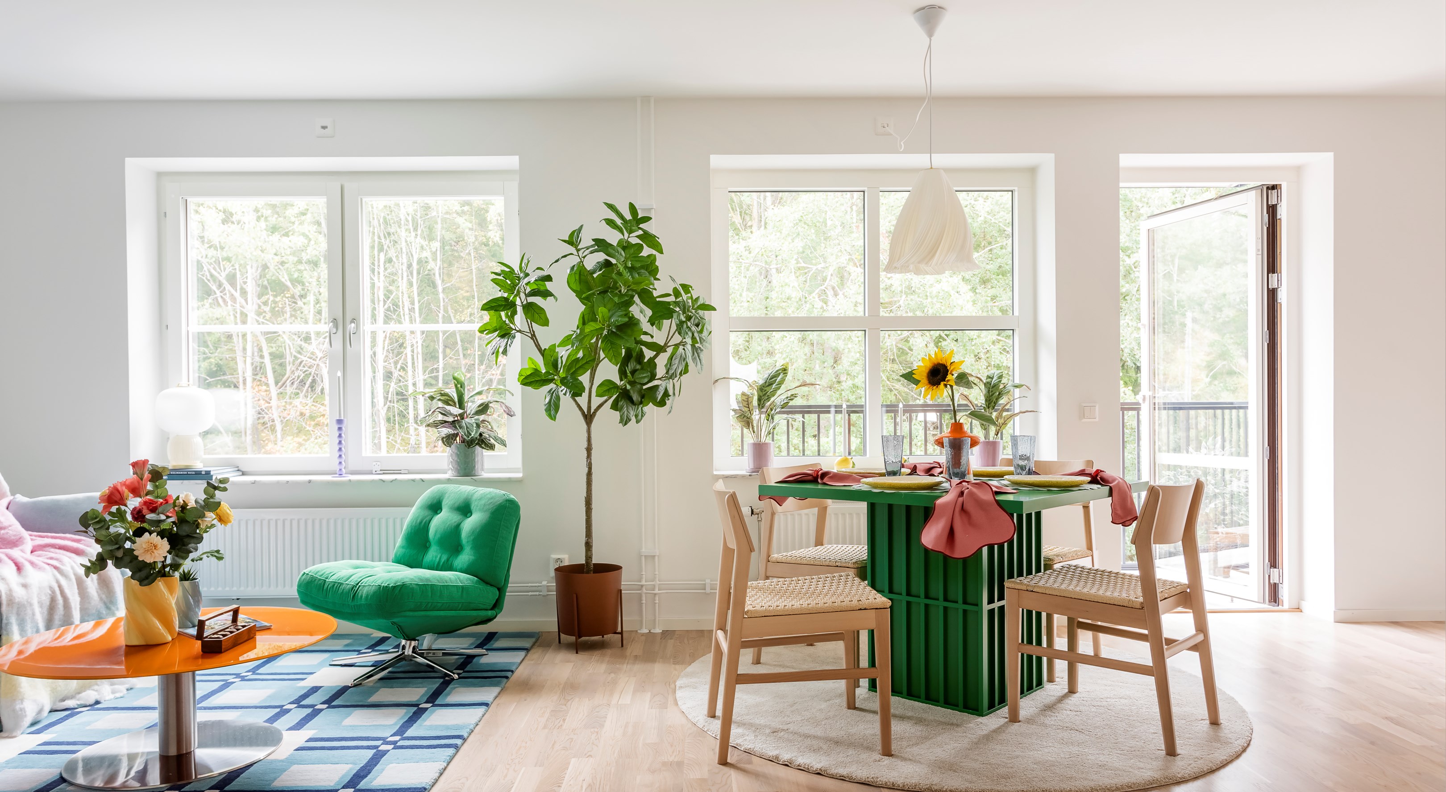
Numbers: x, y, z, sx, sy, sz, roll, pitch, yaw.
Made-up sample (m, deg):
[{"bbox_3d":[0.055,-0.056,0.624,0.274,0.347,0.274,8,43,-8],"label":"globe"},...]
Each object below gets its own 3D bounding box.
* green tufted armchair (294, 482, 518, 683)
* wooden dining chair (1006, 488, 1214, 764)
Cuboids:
[{"bbox_3d":[-1.187,0.723,3.728,0.620,0.710,0.700,0,0,32],"label":"green tufted armchair"},{"bbox_3d":[1.255,0.656,3.094,0.515,0.785,0.475,-1,-1,44],"label":"wooden dining chair"}]

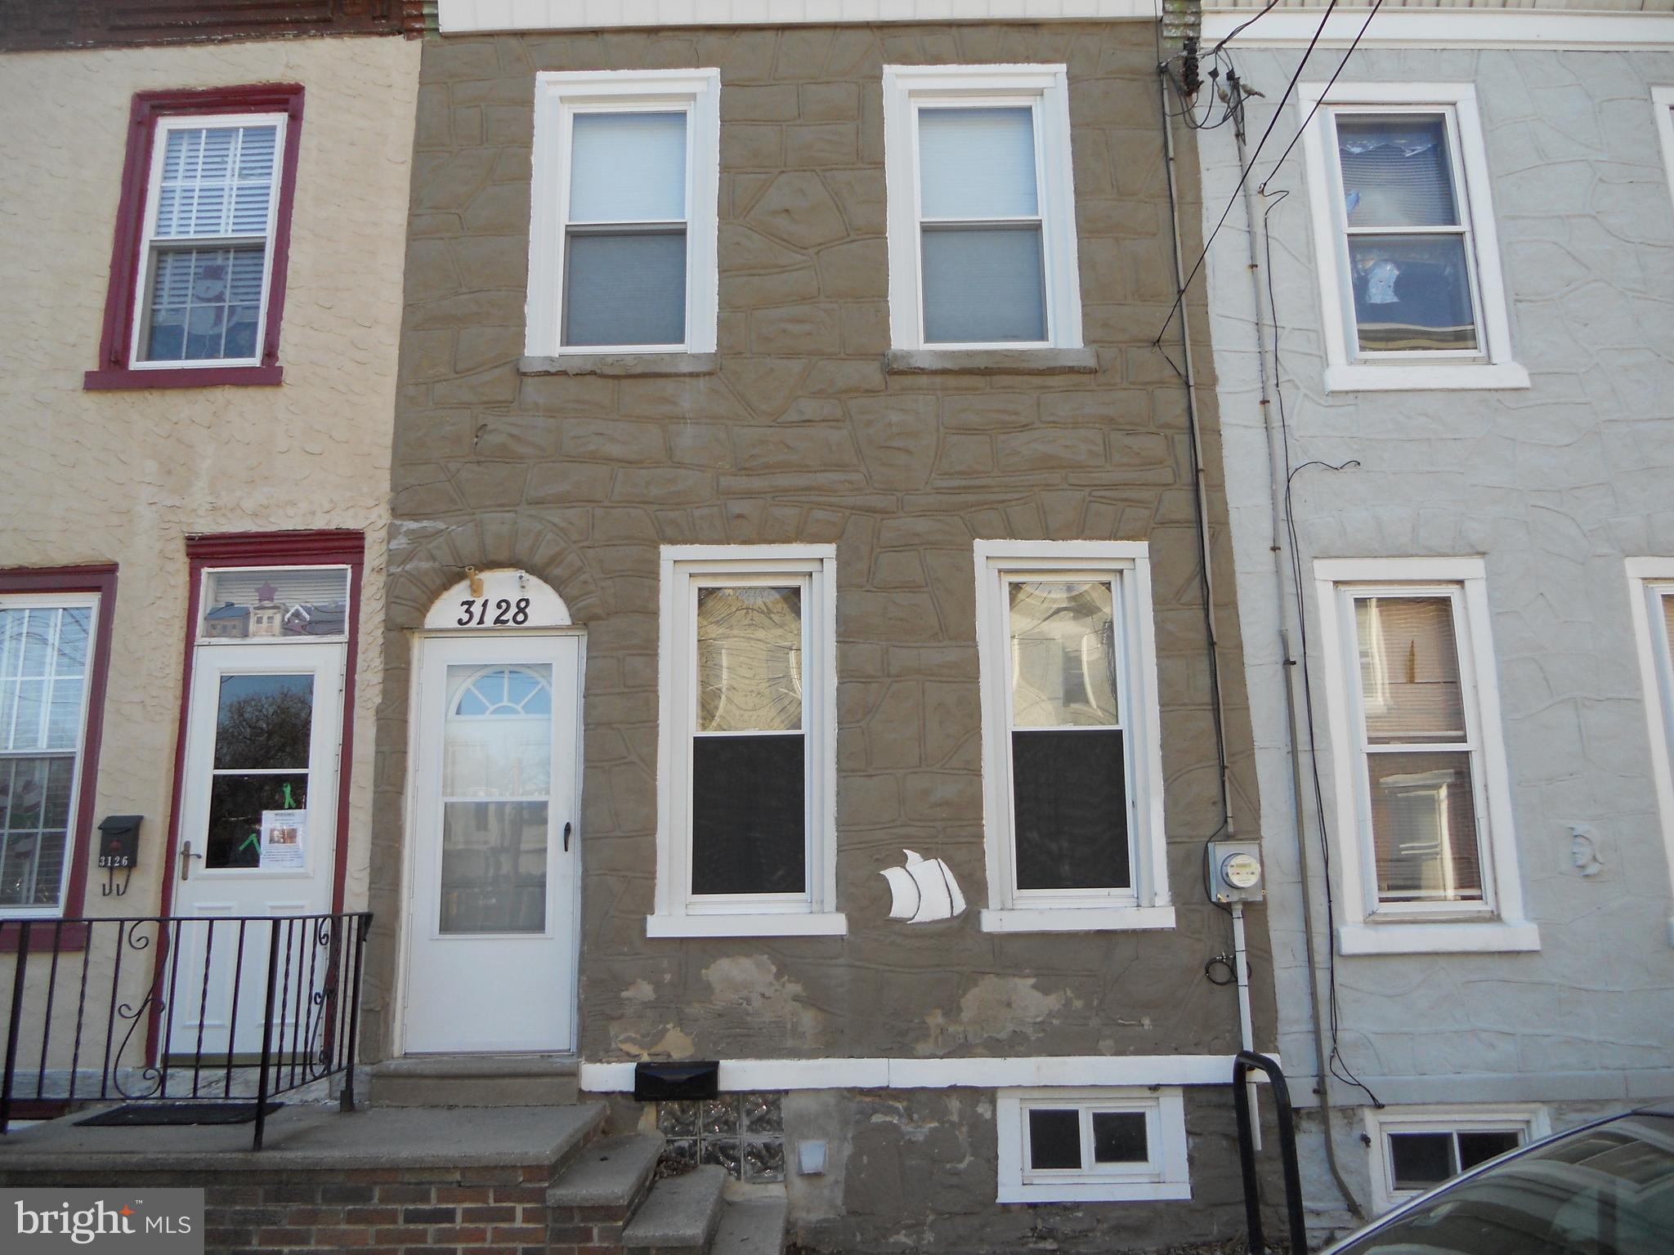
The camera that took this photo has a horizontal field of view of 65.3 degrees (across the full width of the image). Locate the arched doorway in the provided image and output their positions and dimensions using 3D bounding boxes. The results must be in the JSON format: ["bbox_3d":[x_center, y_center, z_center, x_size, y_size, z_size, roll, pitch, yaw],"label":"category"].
[{"bbox_3d":[-1.698,0.878,6.538,0.844,2.402,0.160,-1,-12,0],"label":"arched doorway"}]

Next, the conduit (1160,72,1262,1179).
[{"bbox_3d":[1.887,-0.385,6.656,0.150,5.750,0.110,-1,-12,0],"label":"conduit"}]

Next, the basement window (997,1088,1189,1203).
[{"bbox_3d":[1.194,2.428,6.147,0.883,0.501,0.110,-1,-12,0],"label":"basement window"}]

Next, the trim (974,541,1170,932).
[{"bbox_3d":[1.170,0.522,6.556,0.912,1.956,0.150,-1,-12,0],"label":"trim"}]

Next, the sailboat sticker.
[{"bbox_3d":[0.420,1.262,6.355,0.413,0.349,0.030,-1,-12,0],"label":"sailboat sticker"}]

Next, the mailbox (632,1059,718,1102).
[{"bbox_3d":[-0.744,2.121,6.120,0.392,0.180,0.110,-1,-12,0],"label":"mailbox"}]

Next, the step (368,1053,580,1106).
[{"bbox_3d":[-1.684,2.151,6.184,0.968,0.188,0.260,-1,-12,0],"label":"step"}]

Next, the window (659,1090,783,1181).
[{"bbox_3d":[-0.549,2.418,6.213,0.599,0.403,0.100,-1,-12,0],"label":"window"}]

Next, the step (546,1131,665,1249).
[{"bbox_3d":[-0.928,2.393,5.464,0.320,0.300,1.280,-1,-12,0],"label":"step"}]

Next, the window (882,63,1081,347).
[{"bbox_3d":[0.789,-2.312,7.186,1.021,1.702,0.130,-1,-12,0],"label":"window"}]

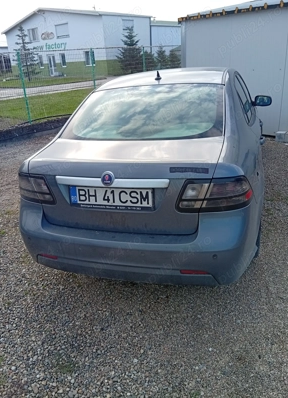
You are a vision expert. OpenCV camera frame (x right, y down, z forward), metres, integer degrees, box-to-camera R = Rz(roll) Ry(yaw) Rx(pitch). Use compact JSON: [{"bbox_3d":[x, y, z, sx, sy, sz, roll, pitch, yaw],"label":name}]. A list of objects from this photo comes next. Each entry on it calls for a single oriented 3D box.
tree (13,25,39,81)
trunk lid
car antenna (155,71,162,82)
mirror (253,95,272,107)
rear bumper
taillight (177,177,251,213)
[{"bbox_3d":[-10.514,-12.813,27.427,2.150,4.517,2.150,-11,24,-16],"label":"tree"},{"bbox_3d":[-0.125,-0.132,2.014,1.220,0.445,0.560,3,24,17],"label":"trunk lid"},{"bbox_3d":[0.124,-1.073,2.705,0.060,0.072,0.090,3,24,17],"label":"car antenna"},{"bbox_3d":[1.426,-1.188,3.756,0.217,0.137,0.130,3,24,17],"label":"mirror"},{"bbox_3d":[-0.112,0.216,2.112,1.730,0.520,0.540,3,24,17],"label":"rear bumper"},{"bbox_3d":[0.390,-0.043,1.713,0.415,0.207,0.210,3,24,17],"label":"taillight"}]

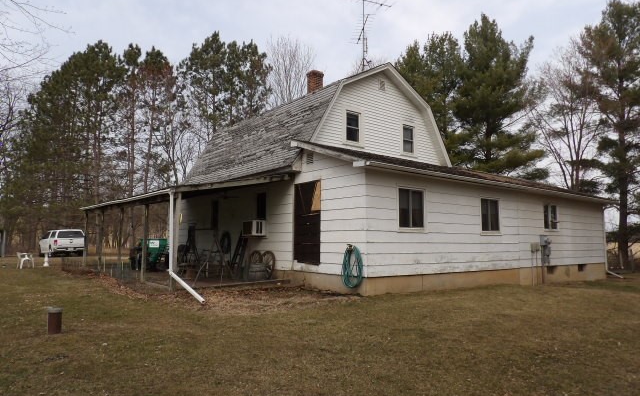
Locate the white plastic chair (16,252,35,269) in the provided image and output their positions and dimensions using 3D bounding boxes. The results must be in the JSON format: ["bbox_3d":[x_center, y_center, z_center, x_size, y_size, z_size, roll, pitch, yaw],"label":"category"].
[{"bbox_3d":[-12.801,2.740,19.300,0.600,0.750,0.580,5,-7,-40],"label":"white plastic chair"}]

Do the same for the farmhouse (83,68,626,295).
[{"bbox_3d":[1.785,-0.718,19.284,19.000,8.000,13.600,5,-7,-39],"label":"farmhouse"}]

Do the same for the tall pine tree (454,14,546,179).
[{"bbox_3d":[14.100,-4.922,35.072,7.600,20.020,7.600,5,-7,-39],"label":"tall pine tree"}]

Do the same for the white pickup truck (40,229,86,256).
[{"bbox_3d":[-19.649,3.406,33.788,2.020,1.940,5.750,5,-7,-40],"label":"white pickup truck"}]

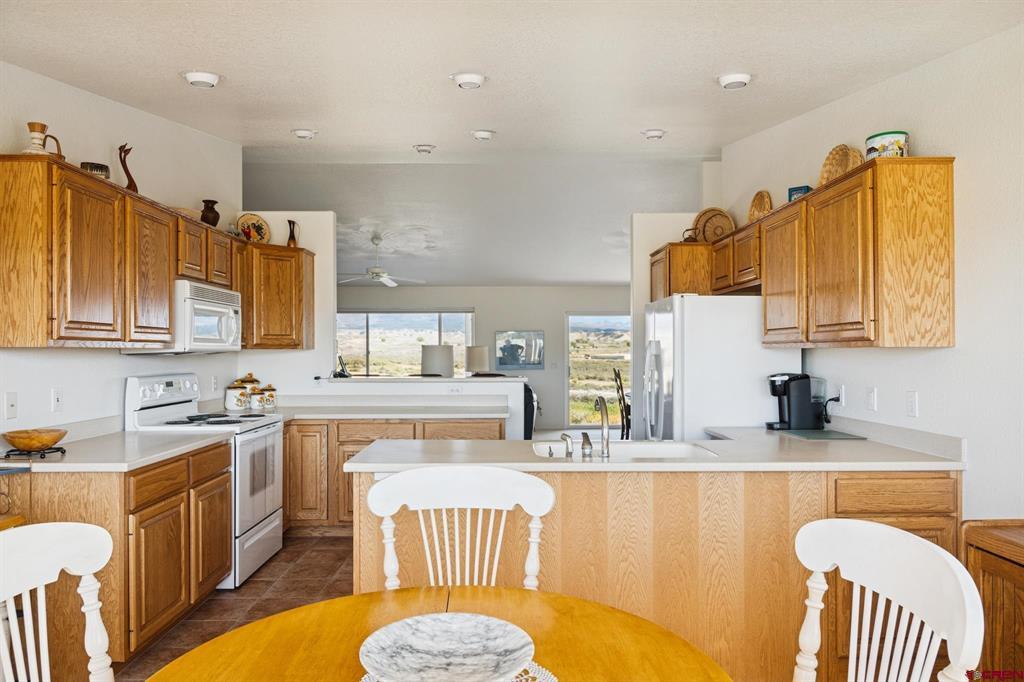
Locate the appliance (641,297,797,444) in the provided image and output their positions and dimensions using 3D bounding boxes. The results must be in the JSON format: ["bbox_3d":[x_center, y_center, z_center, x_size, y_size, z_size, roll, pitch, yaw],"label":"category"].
[{"bbox_3d":[1.324,0.576,4.511,0.840,1.715,0.790,0,-1,-1],"label":"appliance"}]

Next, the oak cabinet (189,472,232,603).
[{"bbox_3d":[-1.902,1.024,3.619,0.645,0.577,0.505,0,-1,0],"label":"oak cabinet"}]

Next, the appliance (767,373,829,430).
[{"bbox_3d":[1.644,0.355,3.943,0.275,0.325,0.220,0,-1,0],"label":"appliance"}]

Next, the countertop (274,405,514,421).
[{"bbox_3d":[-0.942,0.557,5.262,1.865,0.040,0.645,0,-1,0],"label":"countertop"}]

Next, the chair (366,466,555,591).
[{"bbox_3d":[-0.148,0.880,1.737,0.540,1.040,0.560,0,-1,0],"label":"chair"}]

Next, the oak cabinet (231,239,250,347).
[{"bbox_3d":[-2.042,-0.325,4.772,0.319,0.768,0.286,0,-1,-1],"label":"oak cabinet"}]

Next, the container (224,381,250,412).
[{"bbox_3d":[-2.109,0.418,5.253,0.170,0.226,0.170,0,-1,-1],"label":"container"}]

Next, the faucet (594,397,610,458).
[{"bbox_3d":[0.391,0.368,2.982,0.050,0.252,0.215,0,-1,-1],"label":"faucet"}]

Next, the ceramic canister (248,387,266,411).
[{"bbox_3d":[-1.985,0.454,5.365,0.115,0.175,0.115,0,-1,0],"label":"ceramic canister"}]

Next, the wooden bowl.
[{"bbox_3d":[-2.028,0.427,2.913,0.232,0.085,0.232,0,-1,0],"label":"wooden bowl"}]

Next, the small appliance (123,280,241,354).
[{"bbox_3d":[-2.033,-0.126,4.260,0.390,0.405,0.765,0,-1,0],"label":"small appliance"}]

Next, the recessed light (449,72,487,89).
[{"bbox_3d":[-0.207,-1.234,3.239,0.183,0.050,0.183,0,9,0],"label":"recessed light"}]

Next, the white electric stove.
[{"bbox_3d":[-1.854,0.827,4.209,0.660,1.210,0.758,0,-1,-1],"label":"white electric stove"}]

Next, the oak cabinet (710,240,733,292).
[{"bbox_3d":[1.613,-0.521,4.741,0.335,0.383,0.481,0,-1,-1],"label":"oak cabinet"}]

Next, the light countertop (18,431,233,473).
[{"bbox_3d":[-1.896,0.529,3.334,0.655,0.040,1.100,0,-1,0],"label":"light countertop"}]

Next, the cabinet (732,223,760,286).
[{"bbox_3d":[1.649,-0.549,4.344,0.328,0.348,0.465,0,-1,0],"label":"cabinet"}]

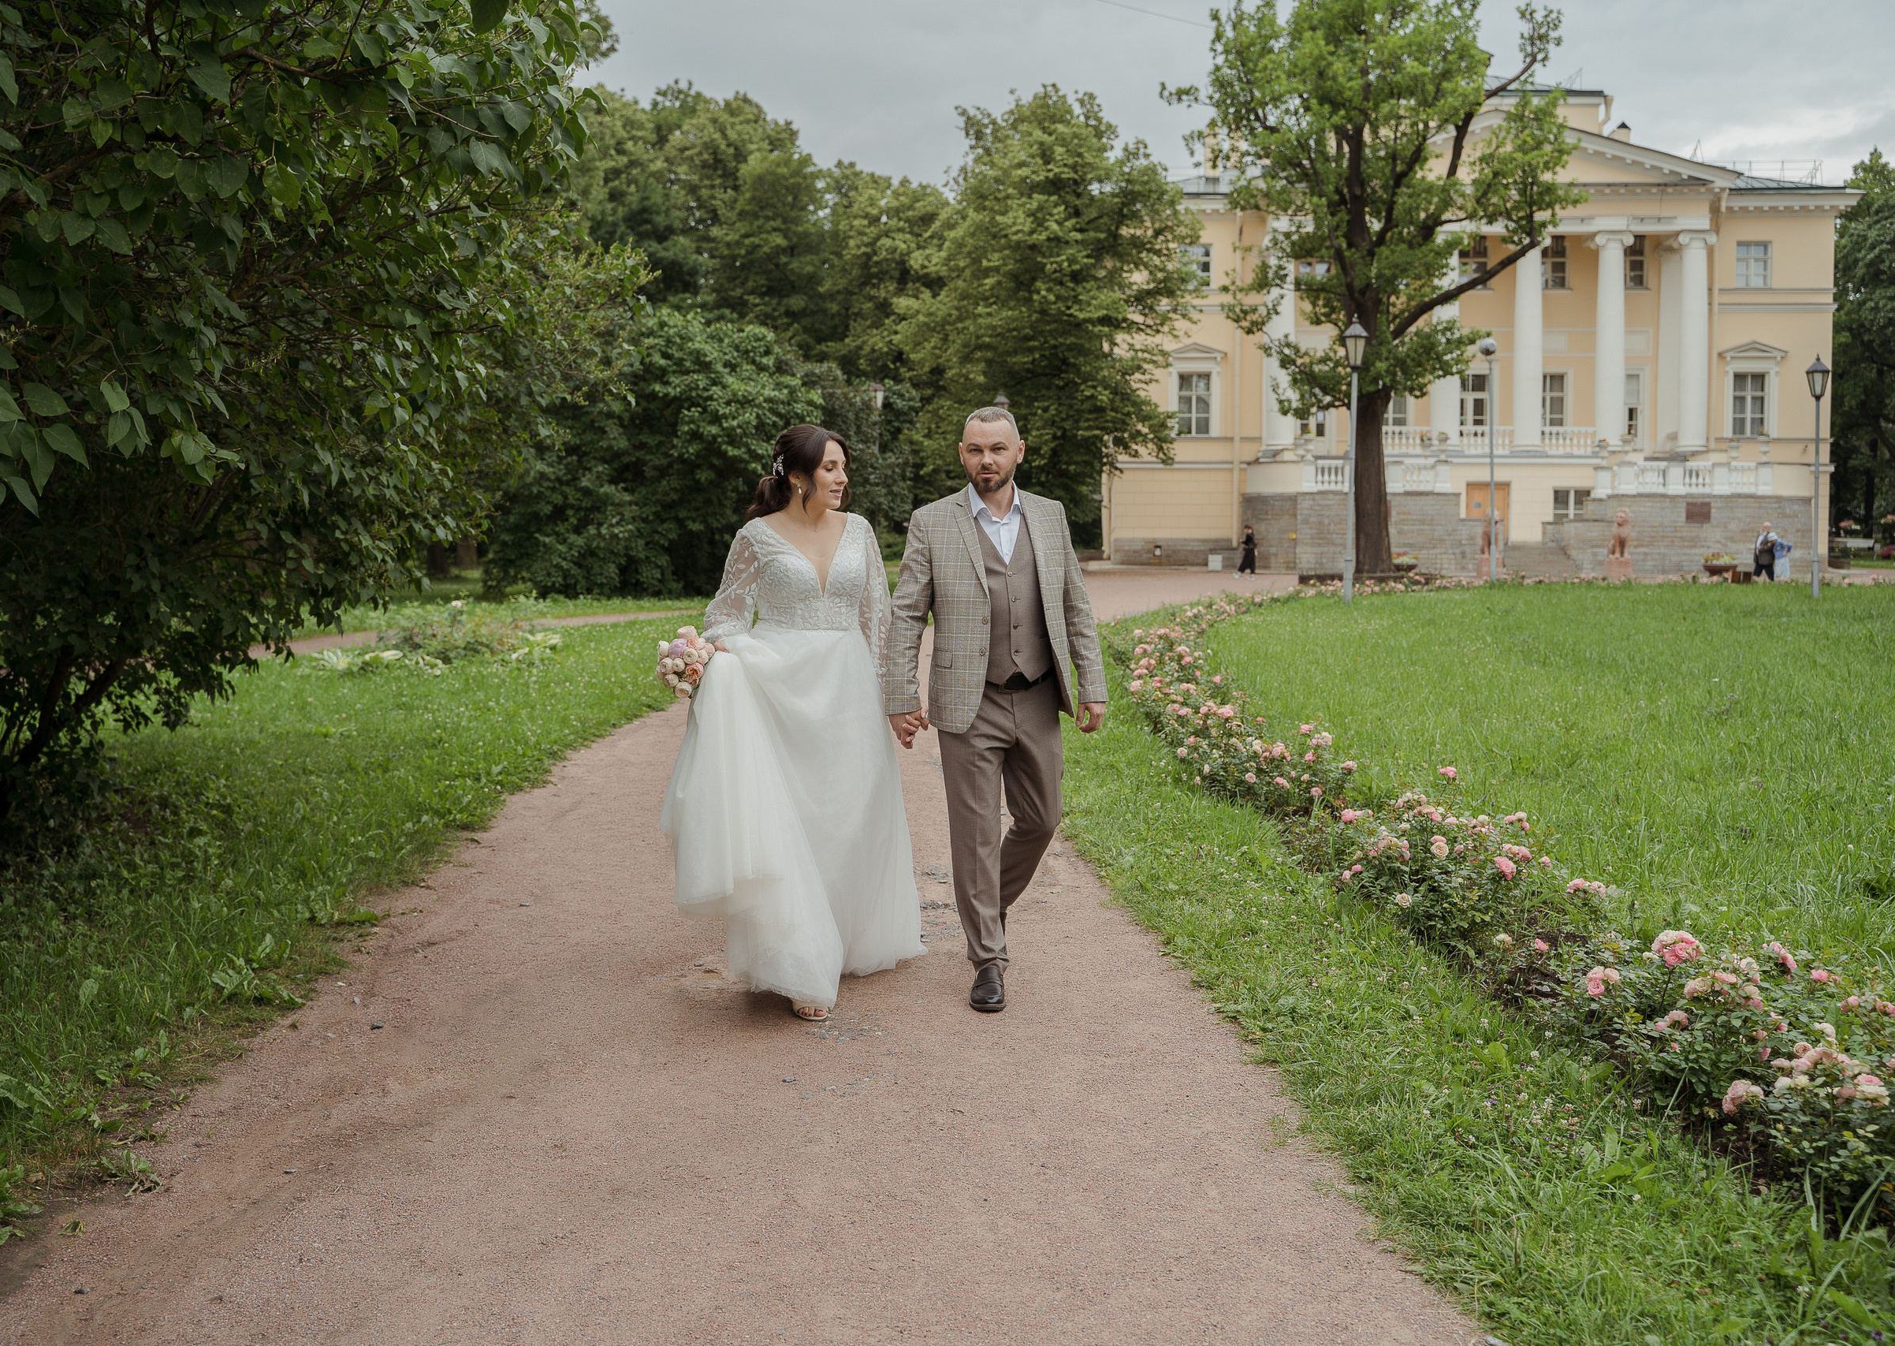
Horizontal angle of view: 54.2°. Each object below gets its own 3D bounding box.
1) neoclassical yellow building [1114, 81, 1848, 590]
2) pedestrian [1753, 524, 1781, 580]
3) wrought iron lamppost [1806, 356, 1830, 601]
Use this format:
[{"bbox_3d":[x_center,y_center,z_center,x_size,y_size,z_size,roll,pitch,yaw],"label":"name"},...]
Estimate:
[{"bbox_3d":[18.700,-13.200,70.800,26.000,18.500,20.000,1,2,4],"label":"neoclassical yellow building"},{"bbox_3d":[23.446,-3.453,53.000,0.600,1.720,0.550,-1,3,-30],"label":"pedestrian"},{"bbox_3d":[19.291,-4.312,41.000,0.520,5.450,0.520,0,2,0],"label":"wrought iron lamppost"}]

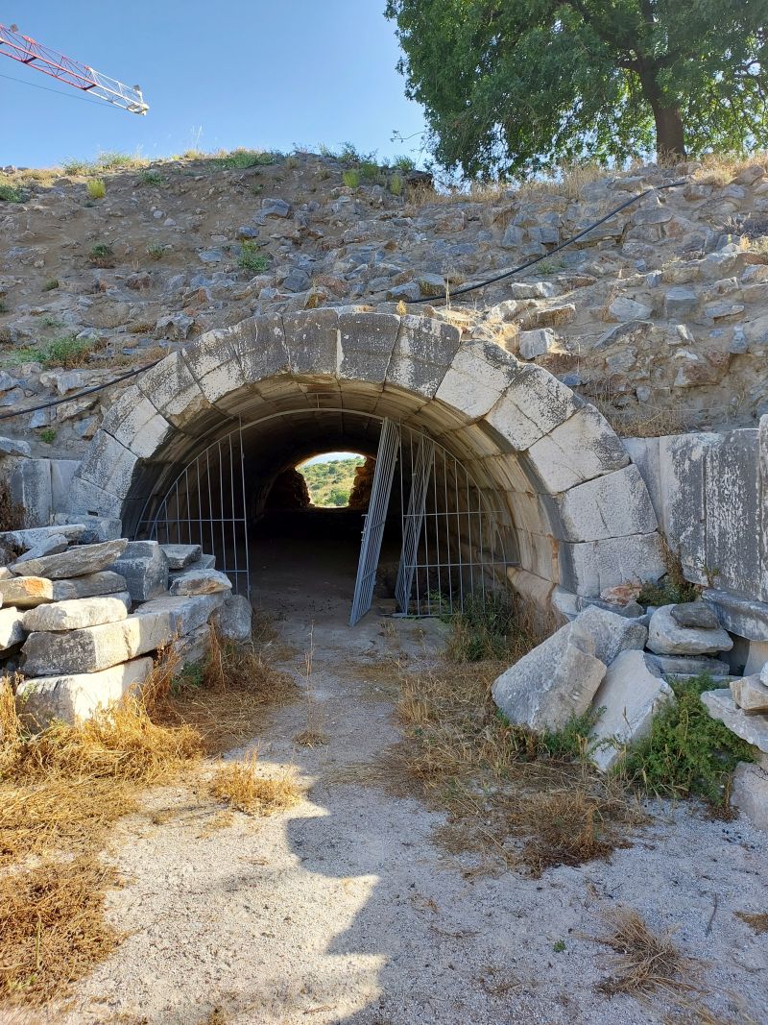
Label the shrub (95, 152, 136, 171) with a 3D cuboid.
[{"bbox_3d":[-4.462,-5.833,13.800,0.650,0.280,0.480,-2,2,-2],"label":"shrub"}]

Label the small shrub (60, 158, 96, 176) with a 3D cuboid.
[{"bbox_3d":[-5.071,-5.753,13.800,0.540,0.260,0.420,-2,2,-2],"label":"small shrub"}]

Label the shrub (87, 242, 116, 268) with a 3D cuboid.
[{"bbox_3d":[-3.344,-3.043,9.800,0.330,0.290,0.290,-2,3,0],"label":"shrub"}]

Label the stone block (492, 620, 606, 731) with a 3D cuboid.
[{"bbox_3d":[1.037,1.024,5.250,0.670,0.480,0.420,-38,-15,2],"label":"stone block"}]

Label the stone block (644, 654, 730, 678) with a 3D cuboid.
[{"bbox_3d":[2.072,1.034,5.650,0.530,0.150,0.360,-2,3,5],"label":"stone block"}]

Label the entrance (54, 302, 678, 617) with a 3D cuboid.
[{"bbox_3d":[-0.145,-0.394,8.100,5.500,2.950,1.500,-2,3,10],"label":"entrance"}]

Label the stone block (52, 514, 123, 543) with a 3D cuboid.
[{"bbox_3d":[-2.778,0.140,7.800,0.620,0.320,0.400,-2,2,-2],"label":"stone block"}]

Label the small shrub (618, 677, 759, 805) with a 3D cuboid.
[{"bbox_3d":[1.577,1.144,4.300,0.620,0.540,0.580,-1,2,20],"label":"small shrub"}]

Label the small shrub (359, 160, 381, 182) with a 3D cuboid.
[{"bbox_3d":[-0.192,-4.689,11.400,0.290,0.310,0.280,-2,3,0],"label":"small shrub"}]

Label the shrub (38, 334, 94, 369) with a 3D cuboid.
[{"bbox_3d":[-3.655,-1.864,9.600,0.610,0.340,0.460,-2,2,-2],"label":"shrub"}]

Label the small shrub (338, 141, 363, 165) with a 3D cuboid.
[{"bbox_3d":[-0.488,-5.287,12.200,0.360,0.350,0.330,-2,3,0],"label":"small shrub"}]

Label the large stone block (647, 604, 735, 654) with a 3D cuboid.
[{"bbox_3d":[2.210,0.841,6.000,0.550,0.280,0.420,-2,2,-2],"label":"large stone block"}]

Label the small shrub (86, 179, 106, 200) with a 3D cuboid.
[{"bbox_3d":[-4.130,-4.633,11.900,0.270,0.290,0.260,-2,3,0],"label":"small shrub"}]

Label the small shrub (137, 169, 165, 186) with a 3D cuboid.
[{"bbox_3d":[-3.721,-5.320,13.200,0.420,0.270,0.360,-2,2,-2],"label":"small shrub"}]

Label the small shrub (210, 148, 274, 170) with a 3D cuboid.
[{"bbox_3d":[-2.139,-5.373,12.600,0.920,0.300,0.500,-2,3,0],"label":"small shrub"}]

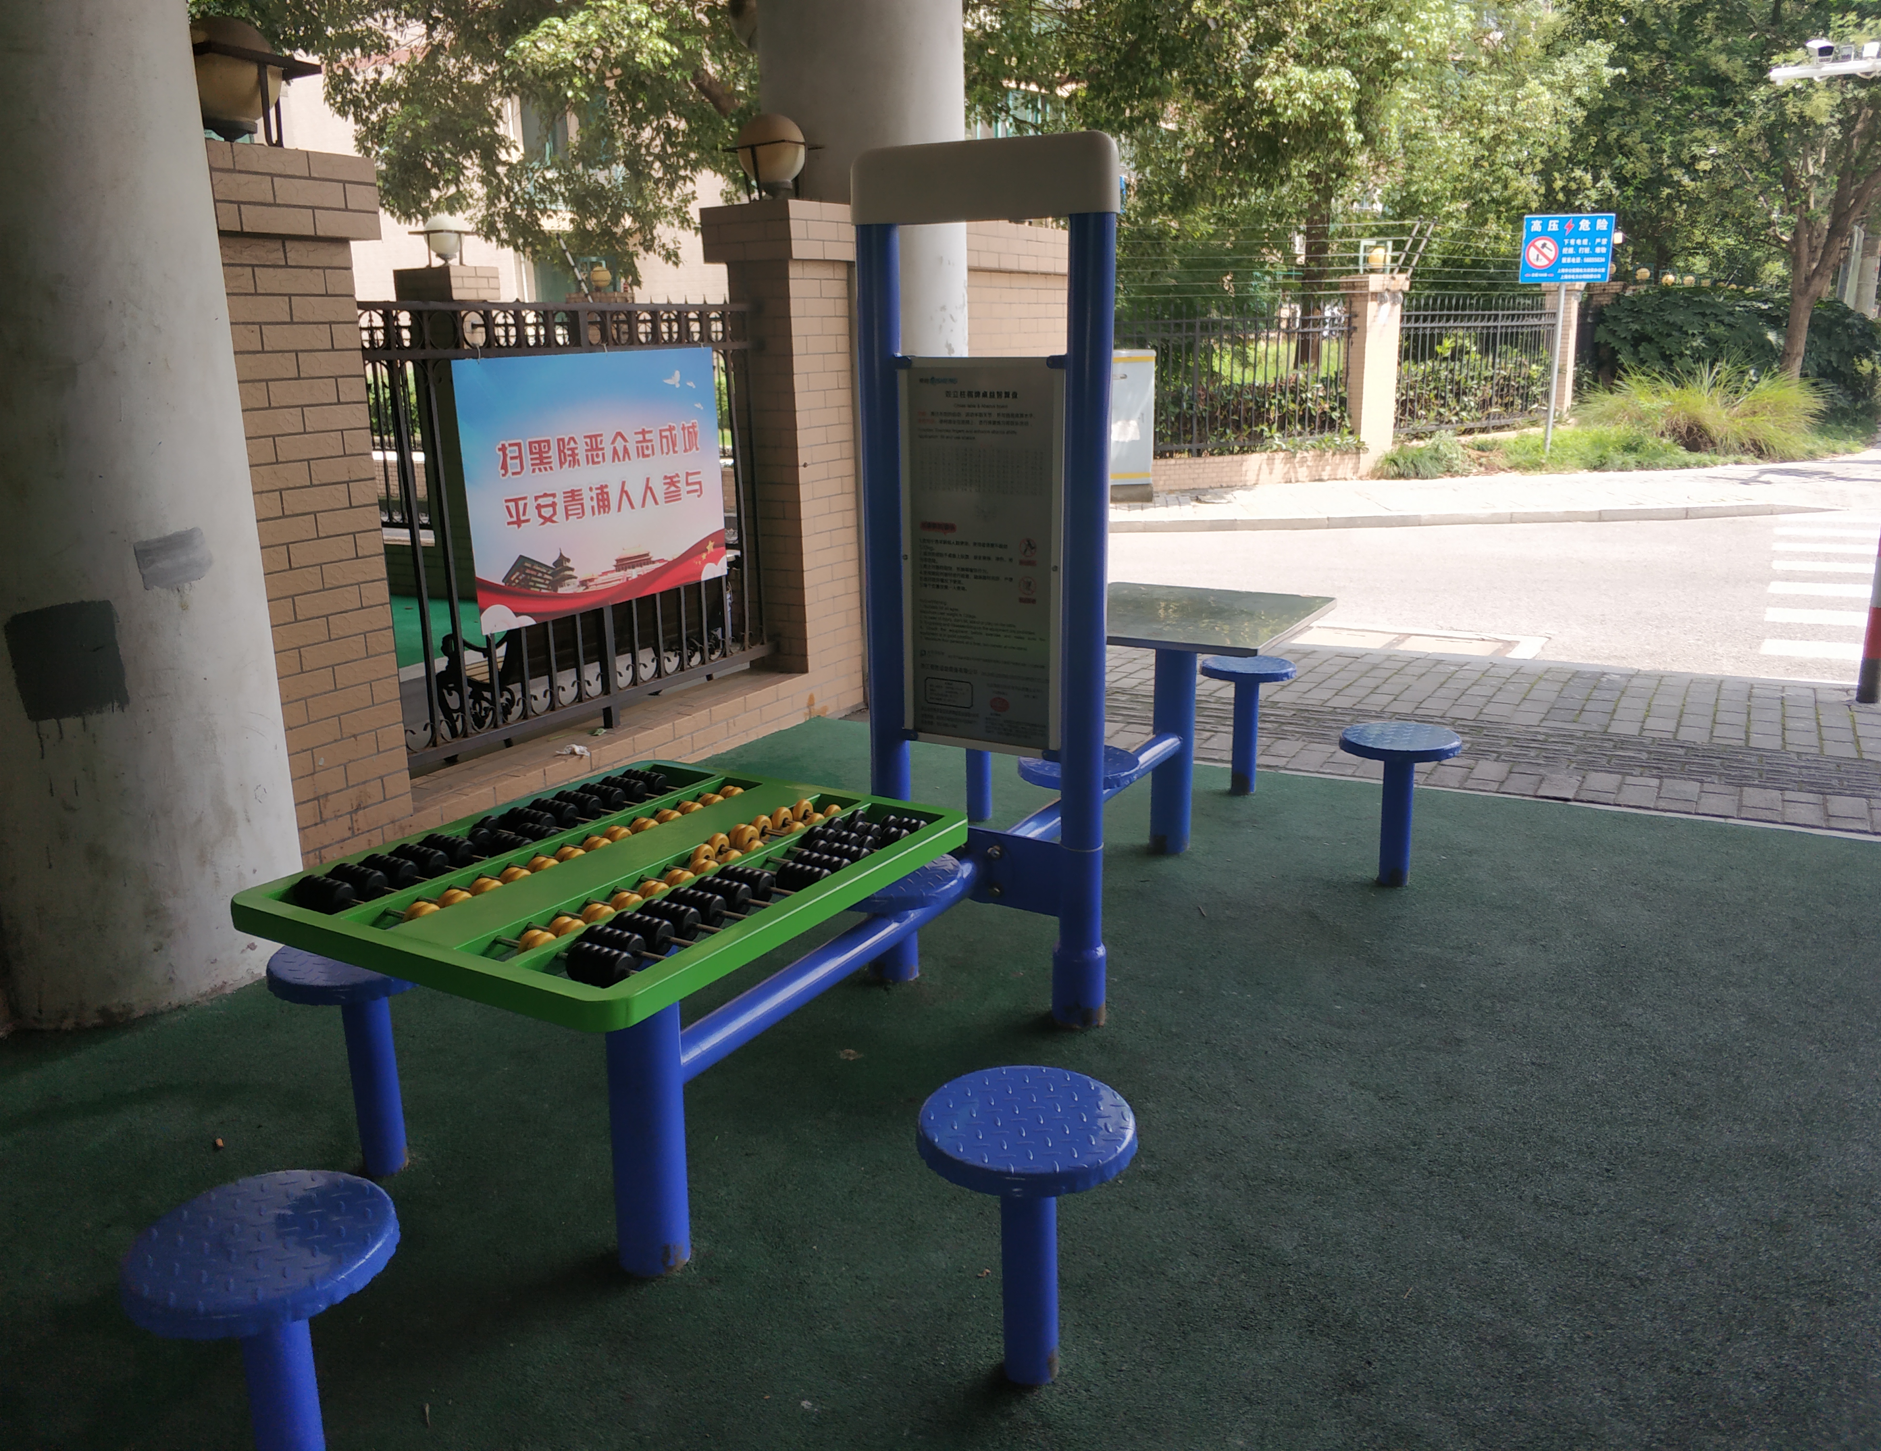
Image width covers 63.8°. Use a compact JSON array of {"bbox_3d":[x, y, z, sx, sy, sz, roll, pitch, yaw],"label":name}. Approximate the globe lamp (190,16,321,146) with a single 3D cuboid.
[{"bbox_3d":[-1.698,-1.528,3.602,0.280,0.320,0.280,8,17,30],"label":"globe lamp"}]

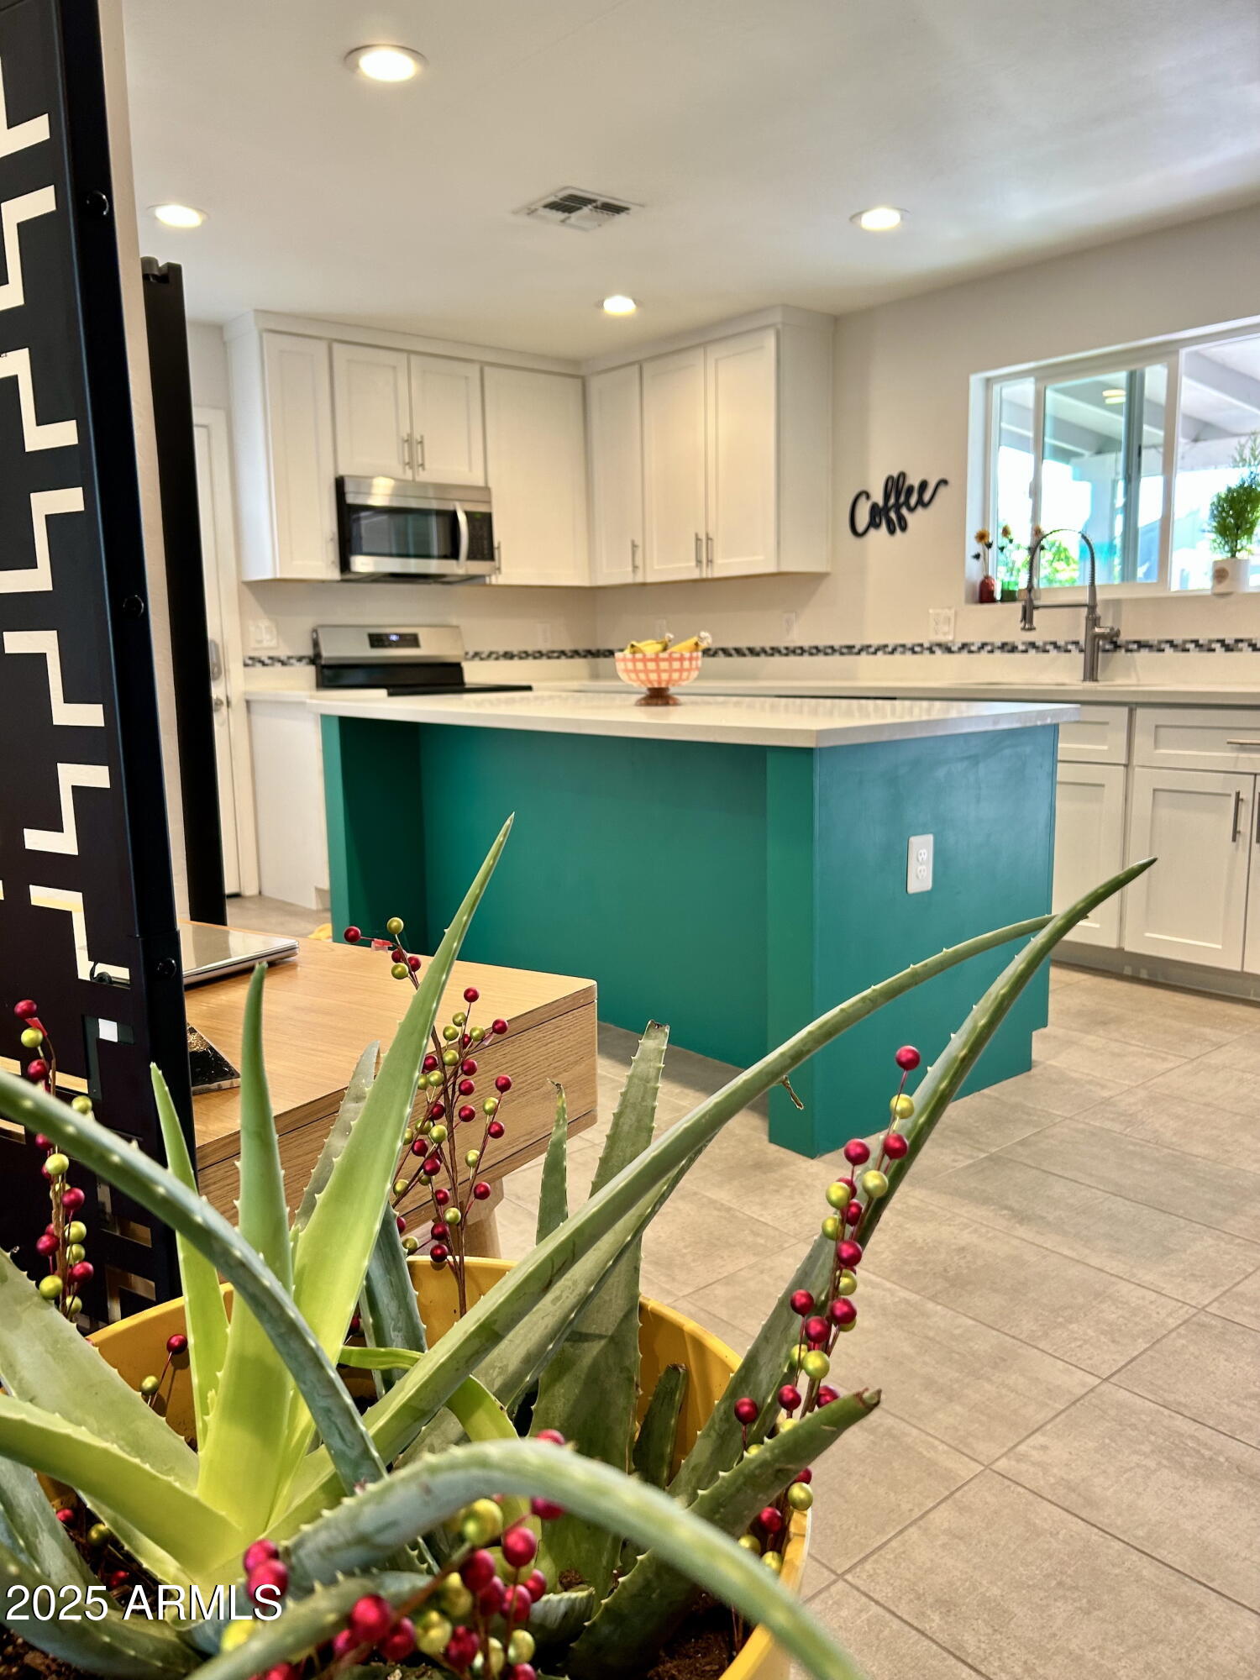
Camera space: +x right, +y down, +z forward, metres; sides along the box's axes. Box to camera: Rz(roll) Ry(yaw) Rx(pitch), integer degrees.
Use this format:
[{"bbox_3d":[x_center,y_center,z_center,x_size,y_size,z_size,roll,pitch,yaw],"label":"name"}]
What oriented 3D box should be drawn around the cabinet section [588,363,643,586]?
[{"bbox_3d":[0.053,-1.723,6.072,0.327,0.984,0.397,-8,11,-39],"label":"cabinet section"}]

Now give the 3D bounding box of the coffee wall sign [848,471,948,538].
[{"bbox_3d":[1.098,-1.382,5.199,0.020,0.250,0.500,-8,12,-40],"label":"coffee wall sign"}]

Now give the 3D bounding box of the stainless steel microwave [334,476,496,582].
[{"bbox_3d":[-1.034,-1.396,5.743,0.756,0.411,0.415,-8,12,-40],"label":"stainless steel microwave"}]

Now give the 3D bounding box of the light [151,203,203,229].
[{"bbox_3d":[-1.411,-1.956,3.967,0.185,0.030,0.185,-1,9,0],"label":"light"}]

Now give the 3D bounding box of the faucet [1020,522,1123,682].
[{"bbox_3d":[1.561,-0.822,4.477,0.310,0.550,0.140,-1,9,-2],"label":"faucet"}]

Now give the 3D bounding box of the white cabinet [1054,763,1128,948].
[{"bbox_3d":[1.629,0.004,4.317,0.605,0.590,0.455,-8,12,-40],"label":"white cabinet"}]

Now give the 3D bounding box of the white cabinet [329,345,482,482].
[{"bbox_3d":[-1.068,-1.879,5.698,0.752,0.559,0.335,-8,12,-40],"label":"white cabinet"}]

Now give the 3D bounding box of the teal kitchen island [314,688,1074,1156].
[{"bbox_3d":[0.028,0.051,3.788,0.988,0.914,2.255,-8,12,-40],"label":"teal kitchen island"}]

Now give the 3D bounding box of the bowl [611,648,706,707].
[{"bbox_3d":[0.078,-0.478,3.691,0.255,0.160,0.255,-1,9,0],"label":"bowl"}]

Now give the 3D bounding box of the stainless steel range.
[{"bbox_3d":[-0.927,-0.387,5.790,0.759,1.190,0.700,-8,12,-40],"label":"stainless steel range"}]

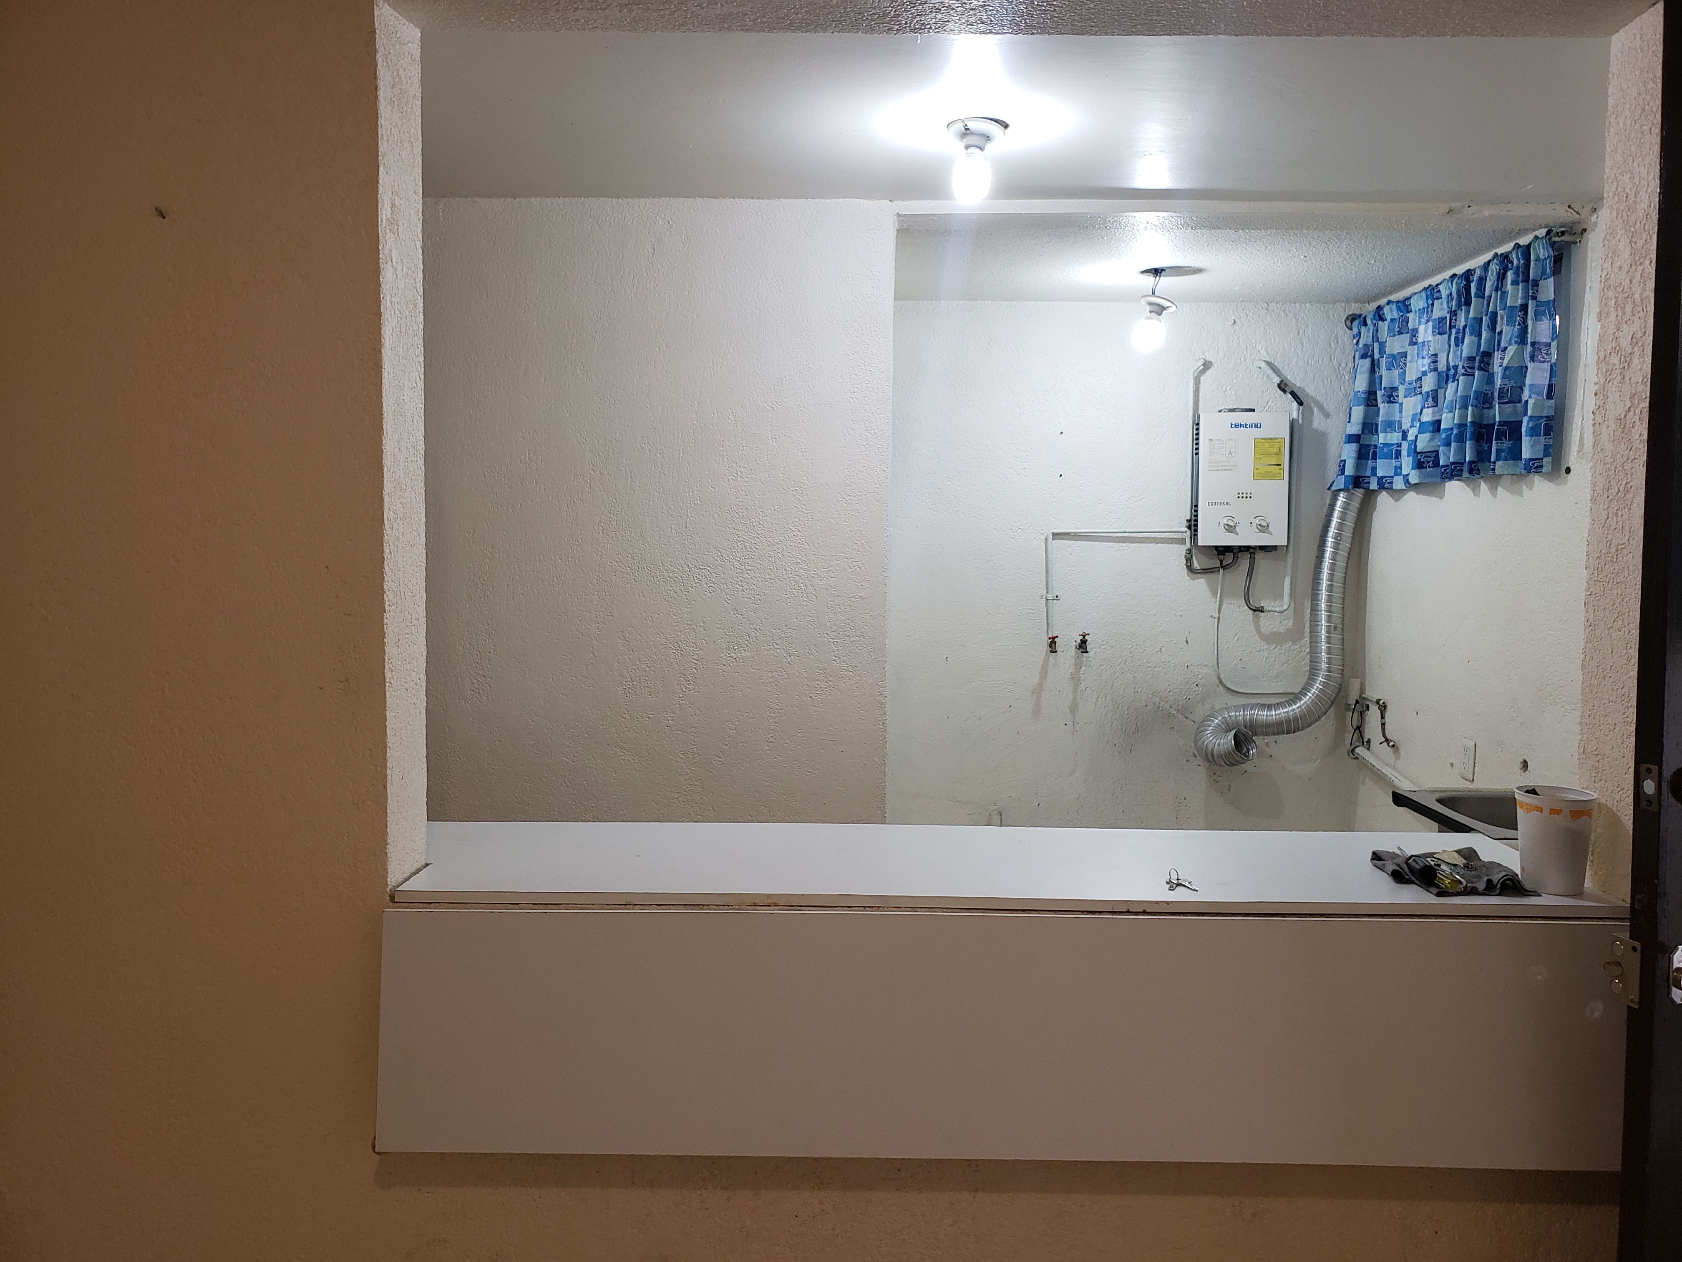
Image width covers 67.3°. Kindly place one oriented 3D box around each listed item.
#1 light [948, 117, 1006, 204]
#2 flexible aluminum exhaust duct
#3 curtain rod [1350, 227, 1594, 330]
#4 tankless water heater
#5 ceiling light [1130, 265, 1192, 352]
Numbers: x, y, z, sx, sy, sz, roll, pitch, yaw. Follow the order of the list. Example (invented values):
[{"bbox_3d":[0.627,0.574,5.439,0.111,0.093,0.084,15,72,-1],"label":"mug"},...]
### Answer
[{"bbox_3d":[0.254,-0.880,2.375,0.112,0.148,0.112,1,4,0],"label":"light"},{"bbox_3d":[1.418,-0.050,4.081,0.561,0.949,0.296,1,4,0],"label":"flexible aluminum exhaust duct"},{"bbox_3d":[1.724,-0.991,3.614,0.082,0.061,1.244,1,4,0],"label":"curtain rod"},{"bbox_3d":[1.333,-0.500,4.208,0.298,0.444,0.131,1,4,0],"label":"tankless water heater"},{"bbox_3d":[0.941,-0.952,3.753,0.153,0.235,0.143,1,4,0],"label":"ceiling light"}]

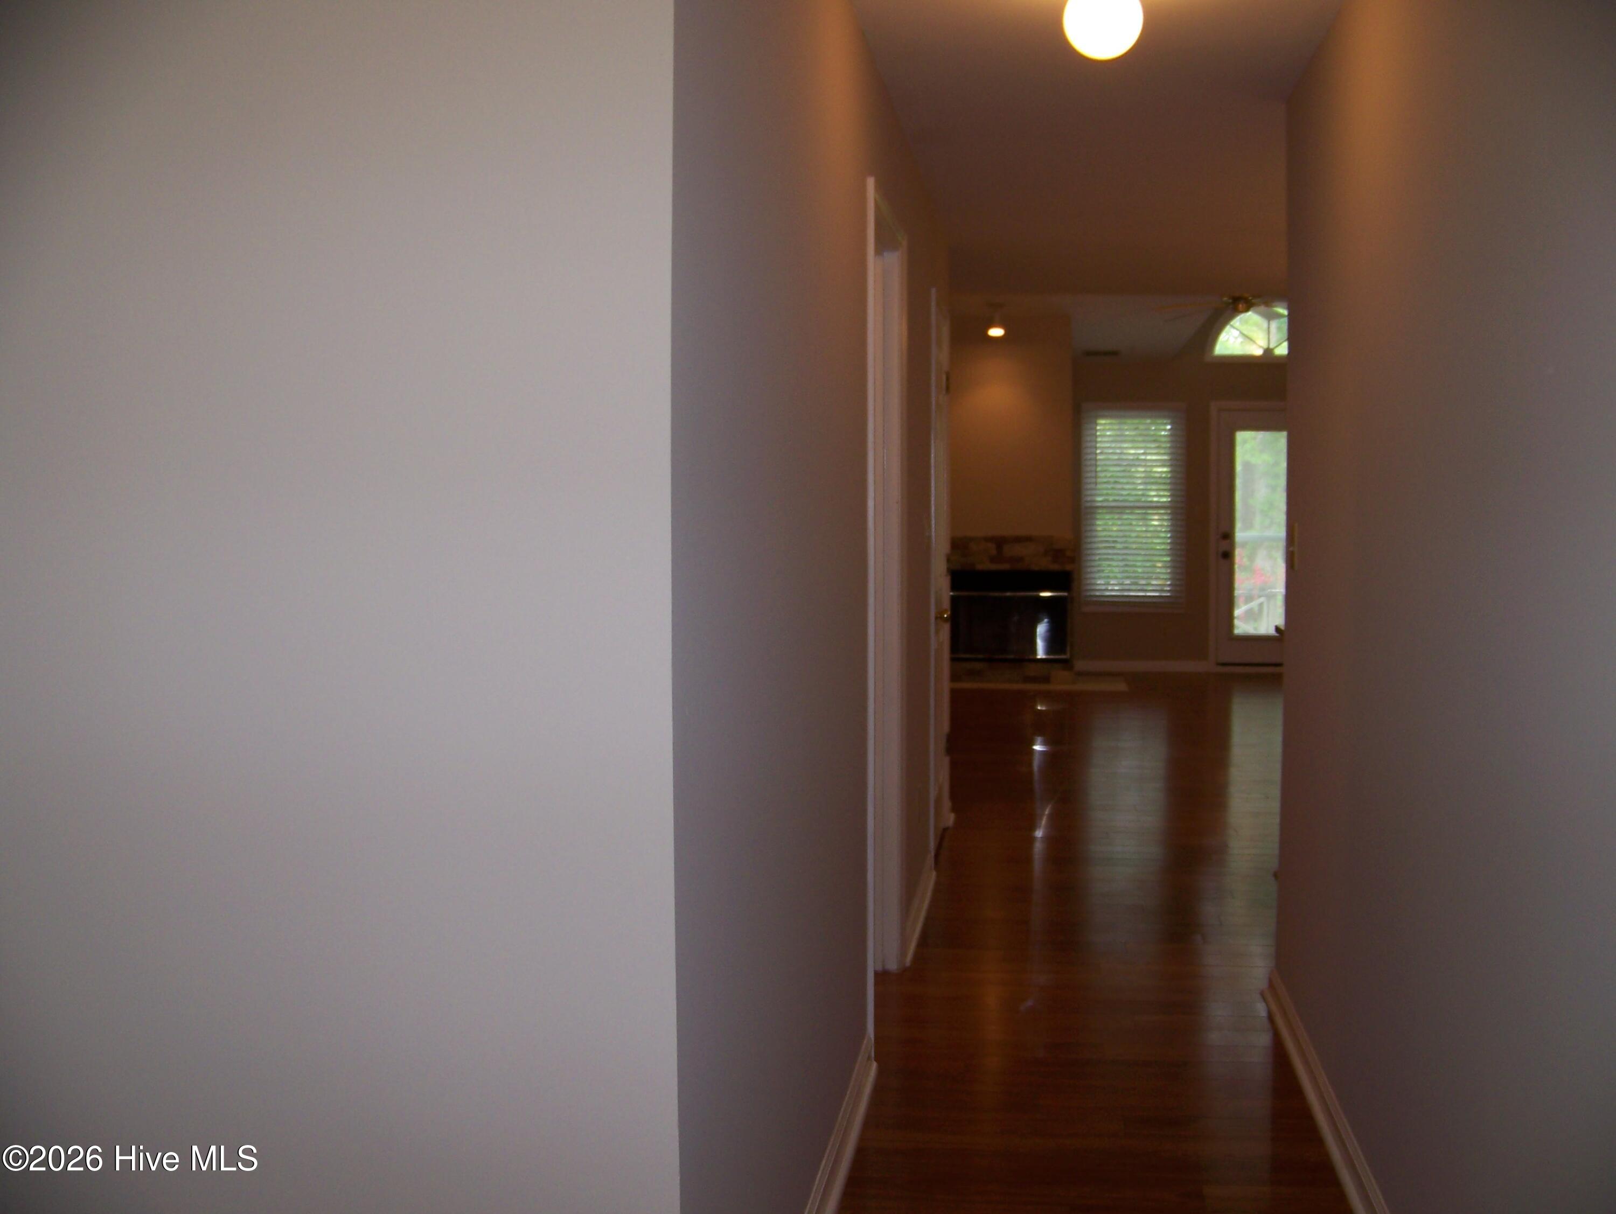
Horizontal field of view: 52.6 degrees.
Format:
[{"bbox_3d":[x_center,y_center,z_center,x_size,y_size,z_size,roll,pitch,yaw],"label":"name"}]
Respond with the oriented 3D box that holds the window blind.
[{"bbox_3d":[2.599,-0.806,13.022,0.820,1.579,0.061,0,4,8],"label":"window blind"}]

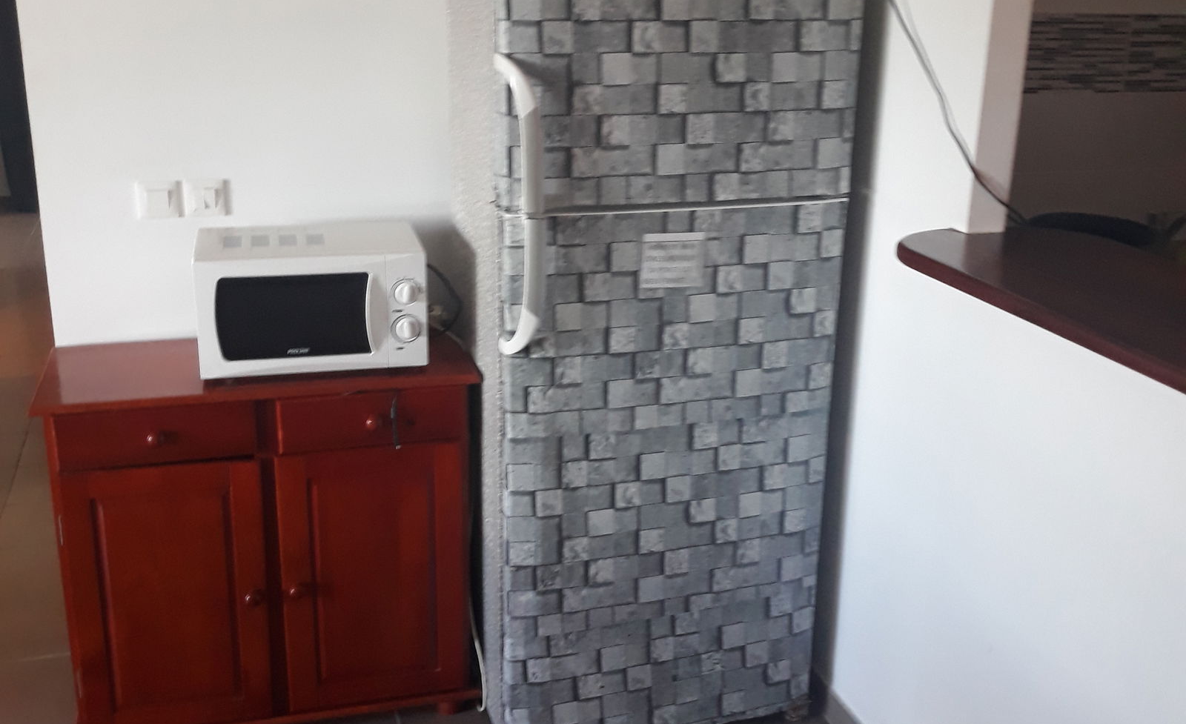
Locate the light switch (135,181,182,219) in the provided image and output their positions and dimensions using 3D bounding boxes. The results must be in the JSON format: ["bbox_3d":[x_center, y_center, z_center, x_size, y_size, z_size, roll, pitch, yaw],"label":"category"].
[{"bbox_3d":[-0.953,-0.354,2.709,0.095,0.084,0.018,-4,17,-16],"label":"light switch"}]

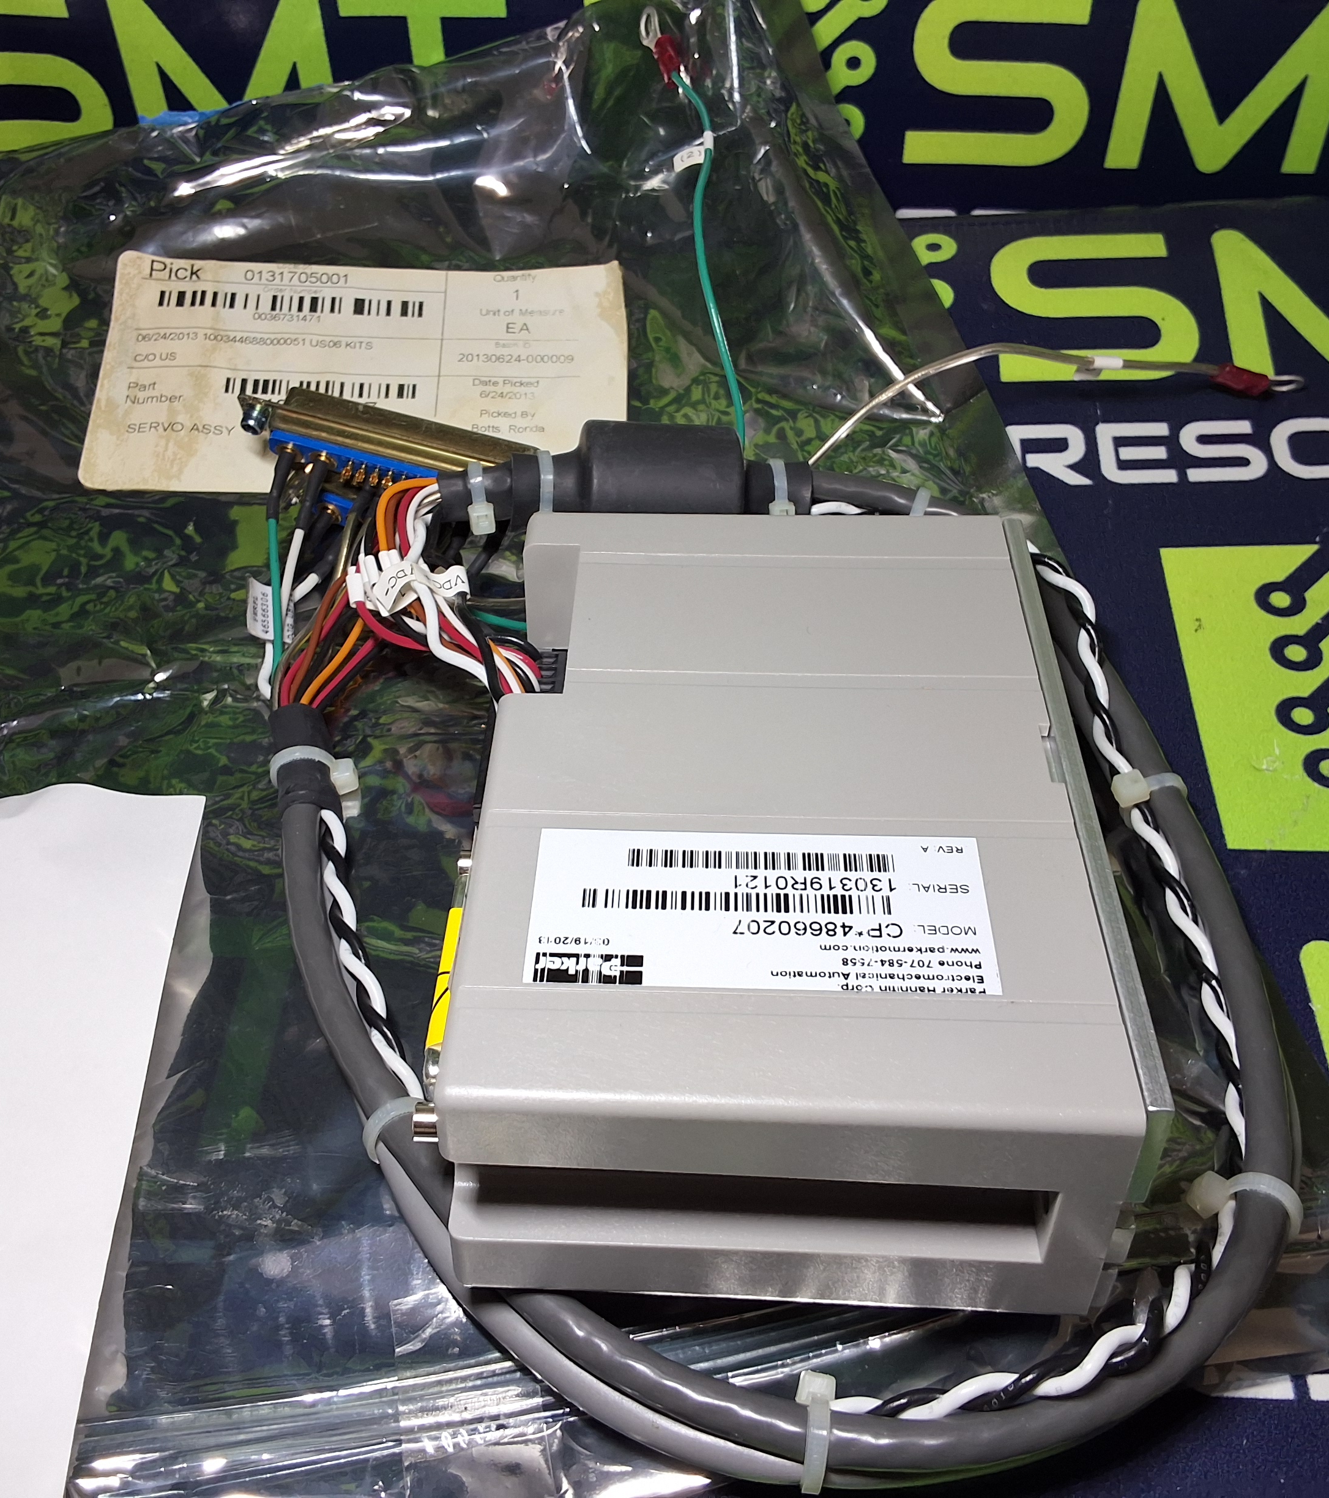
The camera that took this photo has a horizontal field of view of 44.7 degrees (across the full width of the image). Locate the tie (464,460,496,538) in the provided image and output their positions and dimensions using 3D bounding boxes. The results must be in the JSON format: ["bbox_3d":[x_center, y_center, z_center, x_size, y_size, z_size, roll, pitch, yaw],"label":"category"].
[{"bbox_3d":[-0.037,-0.050,0.322,0.005,0.013,0.013,-1,43,0],"label":"tie"}]

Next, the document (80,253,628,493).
[{"bbox_3d":[-0.071,-0.090,0.388,0.124,0.003,0.073,0,61,-5],"label":"document"}]

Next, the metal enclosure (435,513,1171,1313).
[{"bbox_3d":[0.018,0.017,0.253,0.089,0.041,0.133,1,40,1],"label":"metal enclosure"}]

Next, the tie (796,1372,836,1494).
[{"bbox_3d":[0.019,0.086,0.202,0.005,0.011,0.014,-1,43,0],"label":"tie"}]

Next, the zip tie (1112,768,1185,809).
[{"bbox_3d":[0.086,0.008,0.287,0.013,0.010,0.005,-4,43,-3],"label":"zip tie"}]

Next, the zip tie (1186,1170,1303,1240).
[{"bbox_3d":[0.081,0.065,0.225,0.015,0.011,0.005,17,45,19],"label":"zip tie"}]

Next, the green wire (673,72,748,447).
[{"bbox_3d":[0.012,-0.119,0.383,0.008,0.010,0.128,-5,59,-4],"label":"green wire"}]

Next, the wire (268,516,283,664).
[{"bbox_3d":[-0.073,-0.030,0.301,0.003,0.004,0.037,-7,58,-7],"label":"wire"}]

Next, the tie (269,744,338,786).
[{"bbox_3d":[-0.062,0.005,0.286,0.015,0.013,0.005,-11,44,-11],"label":"tie"}]

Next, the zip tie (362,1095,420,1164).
[{"bbox_3d":[-0.039,0.056,0.236,0.013,0.011,0.005,-20,46,-20],"label":"zip tie"}]

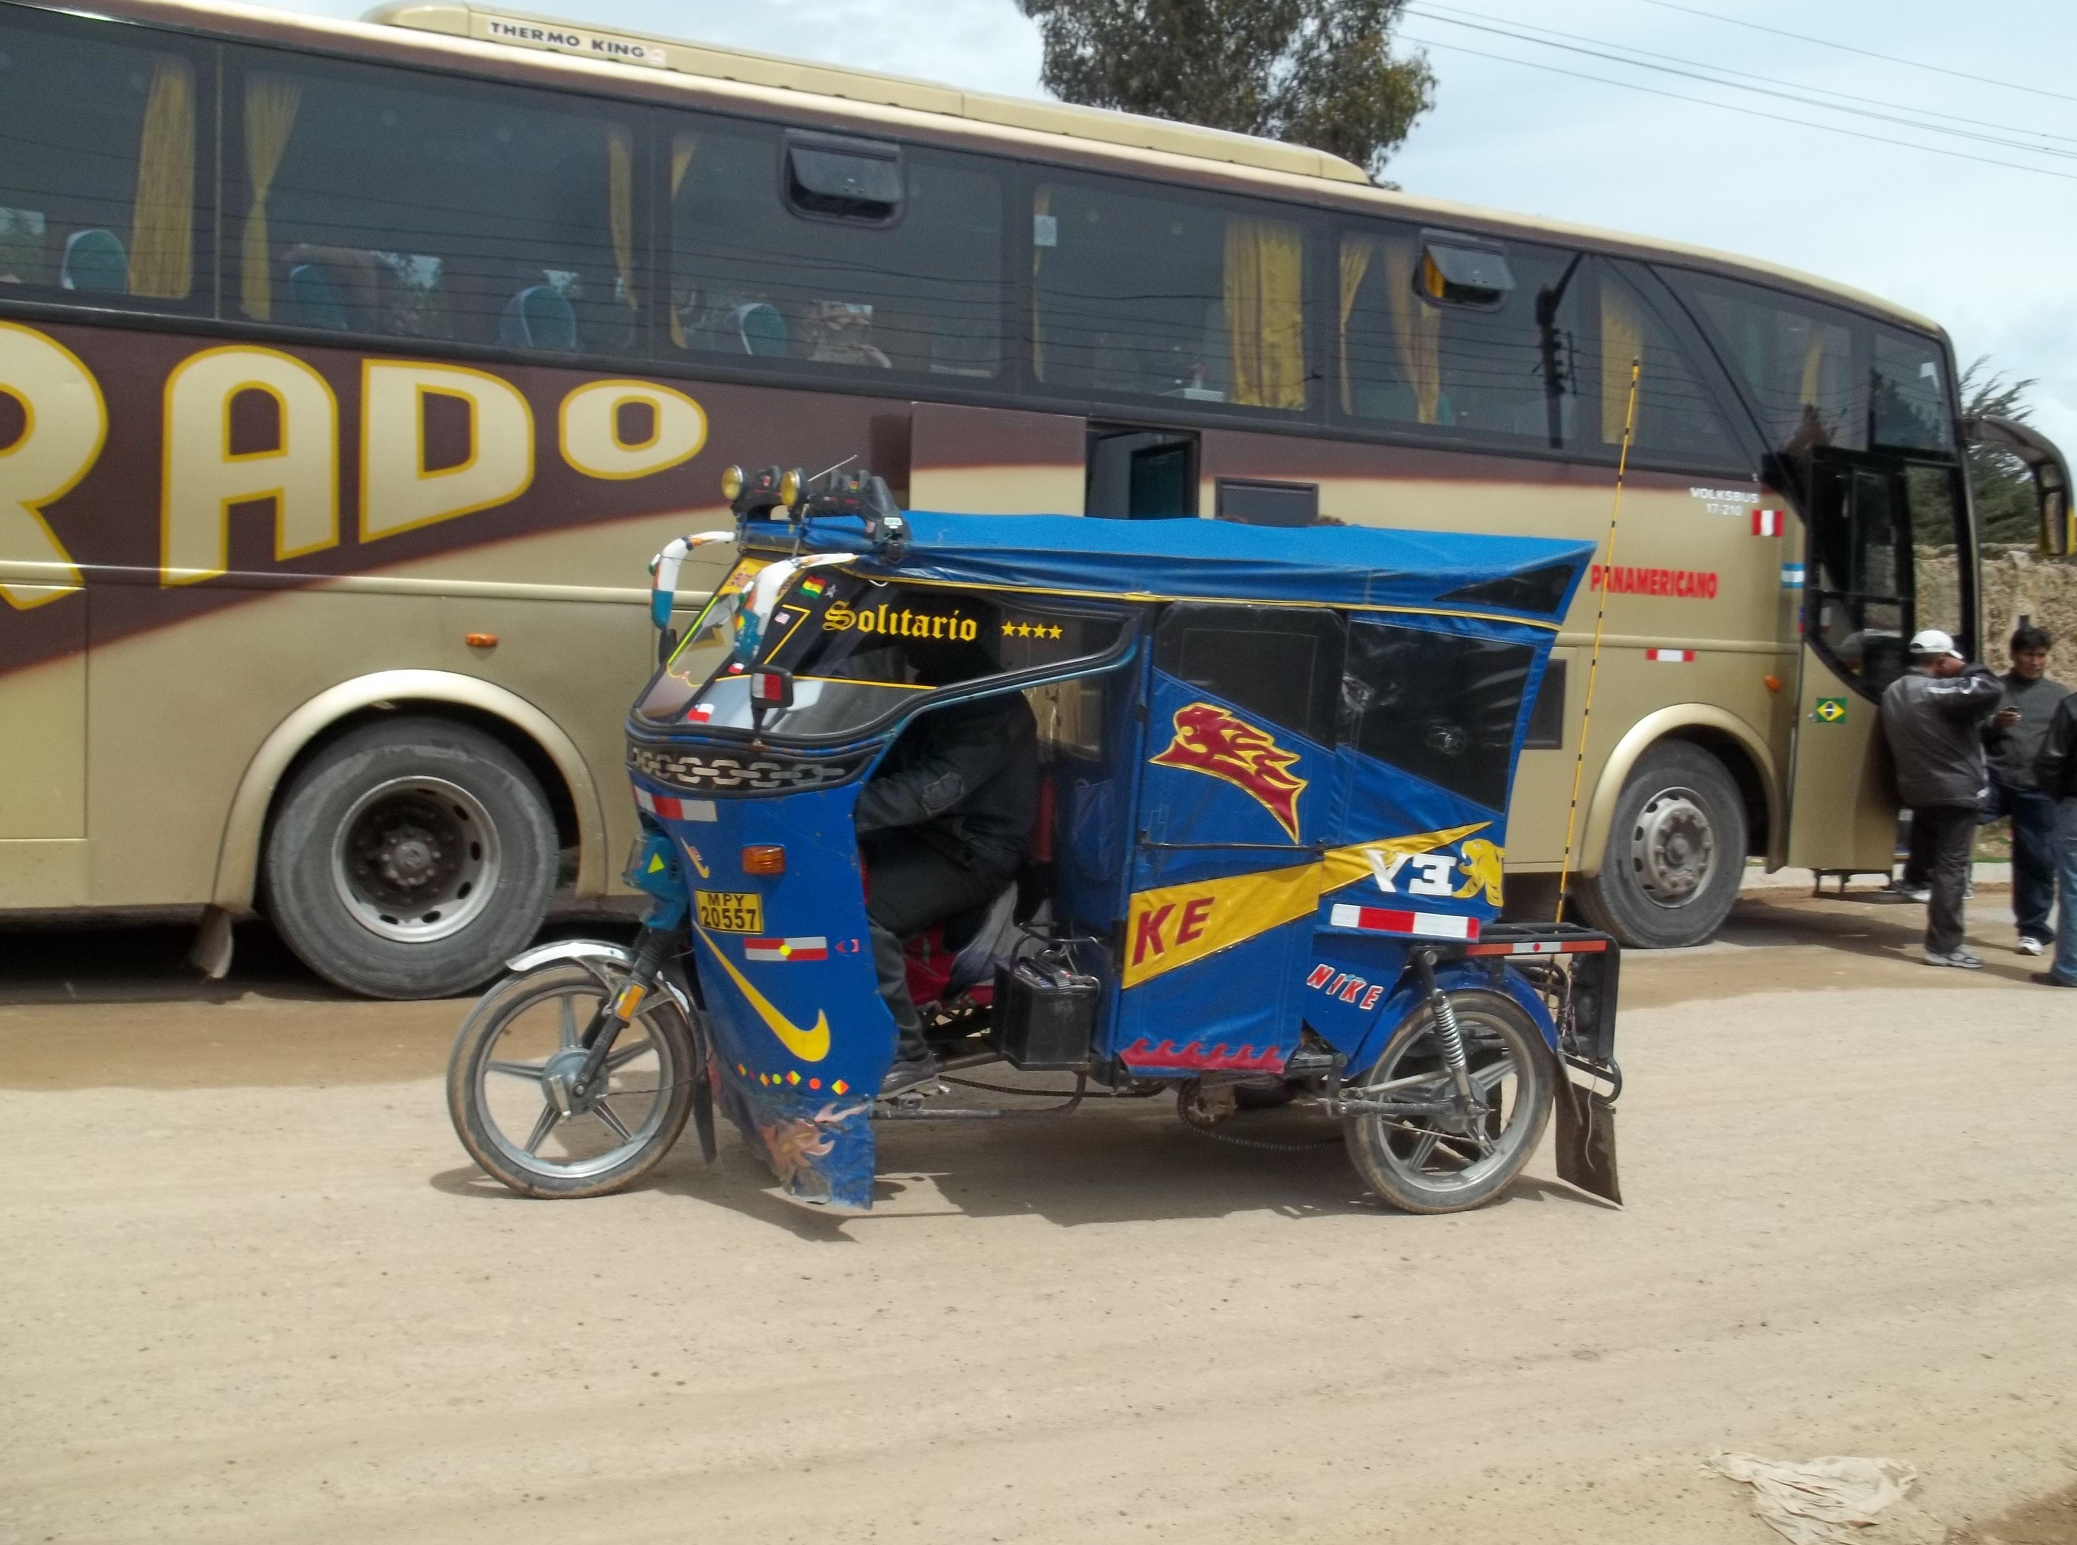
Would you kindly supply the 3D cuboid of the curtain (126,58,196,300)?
[{"bbox_3d":[-2.991,-2.029,6.746,0.207,0.837,0.110,0,3,-26],"label":"curtain"}]

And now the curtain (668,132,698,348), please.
[{"bbox_3d":[-1.360,-2.030,7.527,0.159,0.846,0.110,0,3,-26],"label":"curtain"}]

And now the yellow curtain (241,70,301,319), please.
[{"bbox_3d":[-2.674,-2.007,6.899,0.206,0.867,0.110,0,3,-26],"label":"yellow curtain"}]

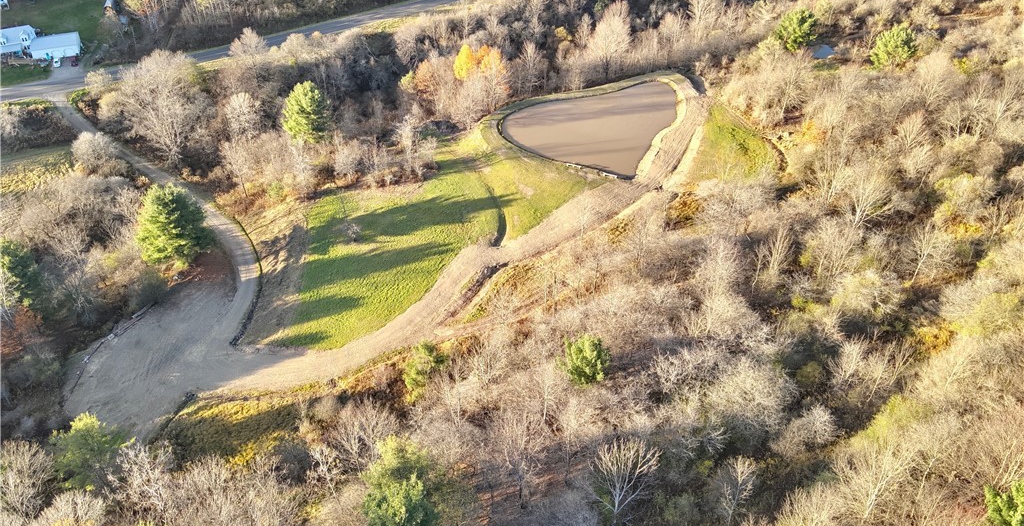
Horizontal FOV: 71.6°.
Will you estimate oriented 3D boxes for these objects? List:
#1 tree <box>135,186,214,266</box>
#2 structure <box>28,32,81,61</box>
[{"bbox_3d":[-52.313,-5.834,110.051,11.630,13.950,11.630,0,35,0],"label":"tree"},{"bbox_3d":[-127.944,-61.331,199.385,12.000,4.700,8.800,-12,36,-16],"label":"structure"}]

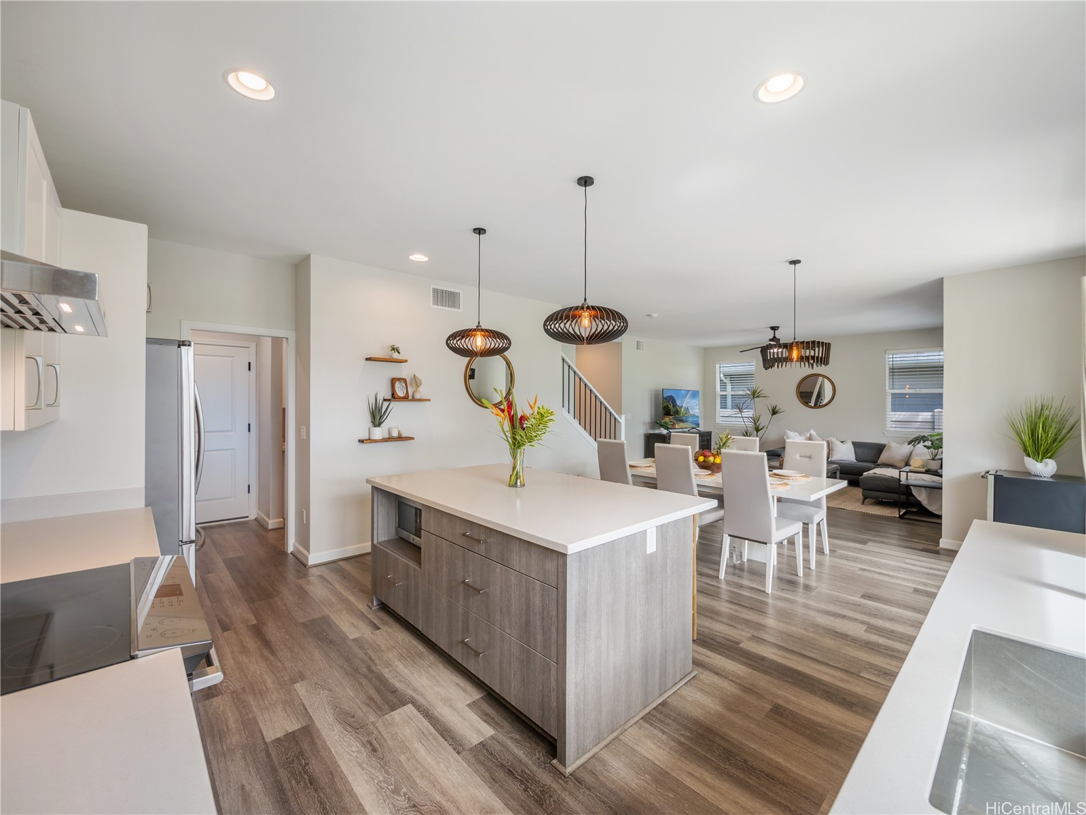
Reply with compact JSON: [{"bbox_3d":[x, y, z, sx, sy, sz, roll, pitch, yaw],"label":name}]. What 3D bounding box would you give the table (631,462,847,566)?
[{"bbox_3d":[1.661,1.038,4.437,1.005,0.755,2.145,0,0,-43],"label":"table"}]

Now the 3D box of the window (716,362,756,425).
[{"bbox_3d":[4.417,-0.333,10.060,0.101,1.477,0.904,0,1,-42],"label":"window"}]

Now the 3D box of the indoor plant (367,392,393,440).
[{"bbox_3d":[-1.546,0.082,4.167,0.220,0.447,0.180,0,0,-43],"label":"indoor plant"}]

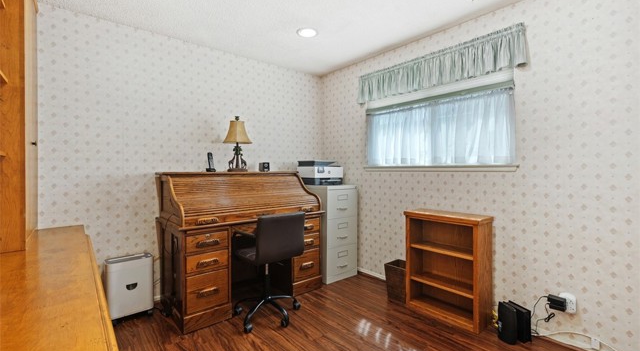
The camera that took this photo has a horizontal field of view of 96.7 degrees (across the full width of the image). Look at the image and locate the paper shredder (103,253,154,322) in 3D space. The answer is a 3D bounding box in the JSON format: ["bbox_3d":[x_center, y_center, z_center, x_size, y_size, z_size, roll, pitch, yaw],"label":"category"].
[{"bbox_3d":[-1.543,0.895,2.299,0.335,0.480,0.200,0,1,-40],"label":"paper shredder"}]

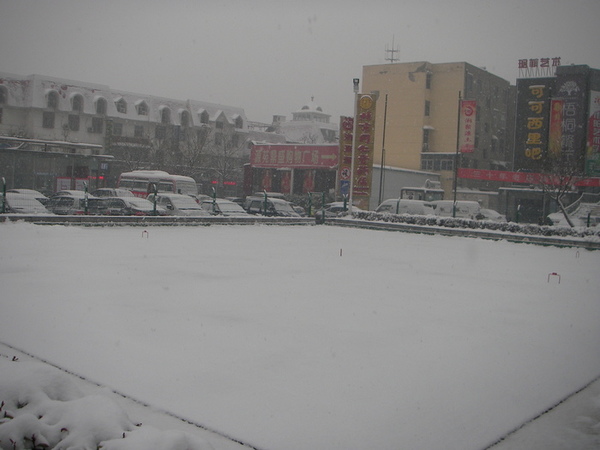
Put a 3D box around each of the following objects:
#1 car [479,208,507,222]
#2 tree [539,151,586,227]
[{"bbox_3d":[15.208,-0.636,55.500,1.700,1.450,4.400,0,4,-44],"label":"car"},{"bbox_3d":[11.081,-1.059,27.700,2.000,3.850,2.000,4,3,22],"label":"tree"}]

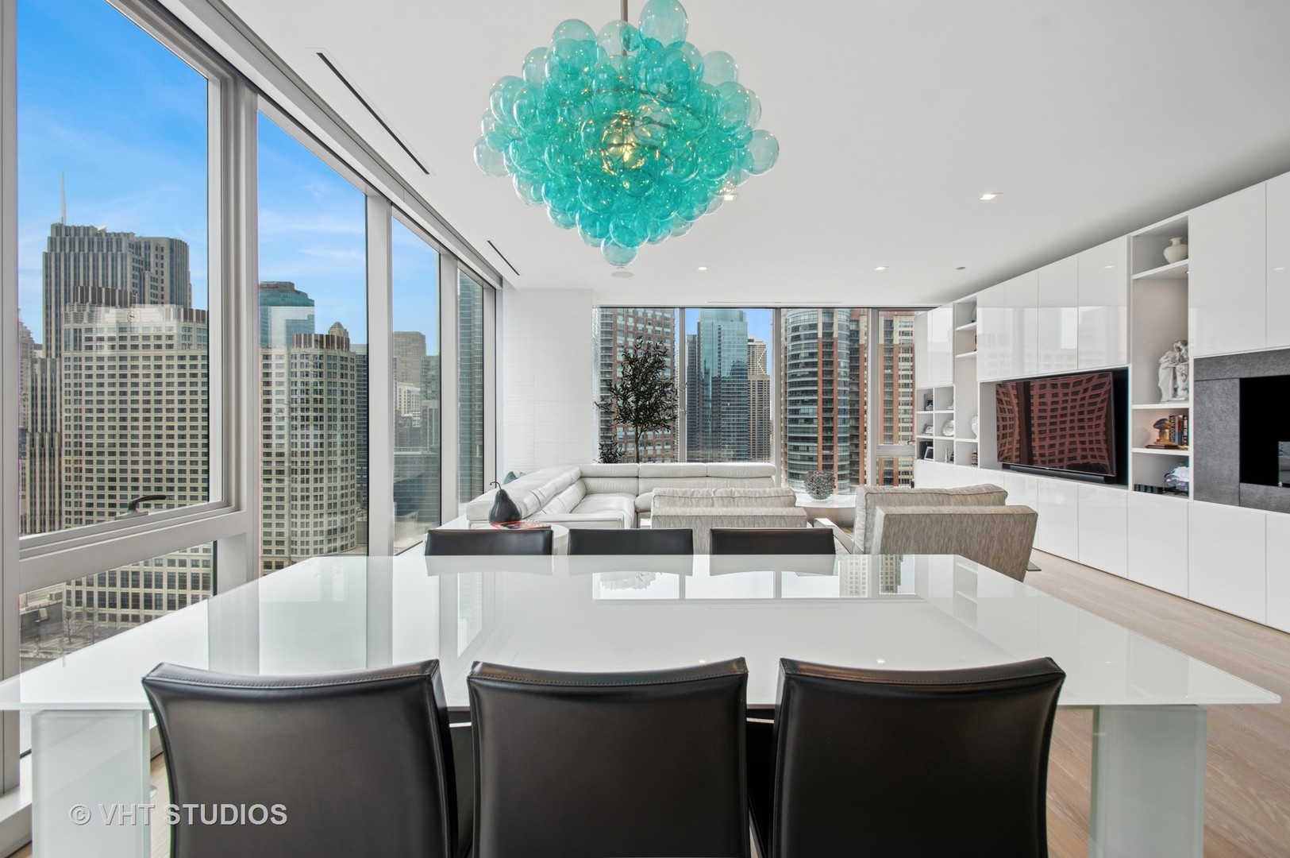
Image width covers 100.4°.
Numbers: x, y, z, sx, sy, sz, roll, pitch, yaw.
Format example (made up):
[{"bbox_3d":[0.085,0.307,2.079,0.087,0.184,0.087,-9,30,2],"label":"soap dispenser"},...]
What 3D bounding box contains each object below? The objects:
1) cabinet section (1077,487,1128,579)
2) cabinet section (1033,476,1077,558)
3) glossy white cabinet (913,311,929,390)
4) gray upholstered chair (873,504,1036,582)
[{"bbox_3d":[3.880,0.796,4.292,0.460,0.666,0.467,0,0,1],"label":"cabinet section"},{"bbox_3d":[3.887,0.791,4.757,0.460,0.666,0.457,0,0,1],"label":"cabinet section"},{"bbox_3d":[3.974,-1.052,7.230,0.450,1.000,0.450,0,1,0],"label":"glossy white cabinet"},{"bbox_3d":[1.735,0.781,3.350,0.930,0.800,0.900,0,1,0],"label":"gray upholstered chair"}]

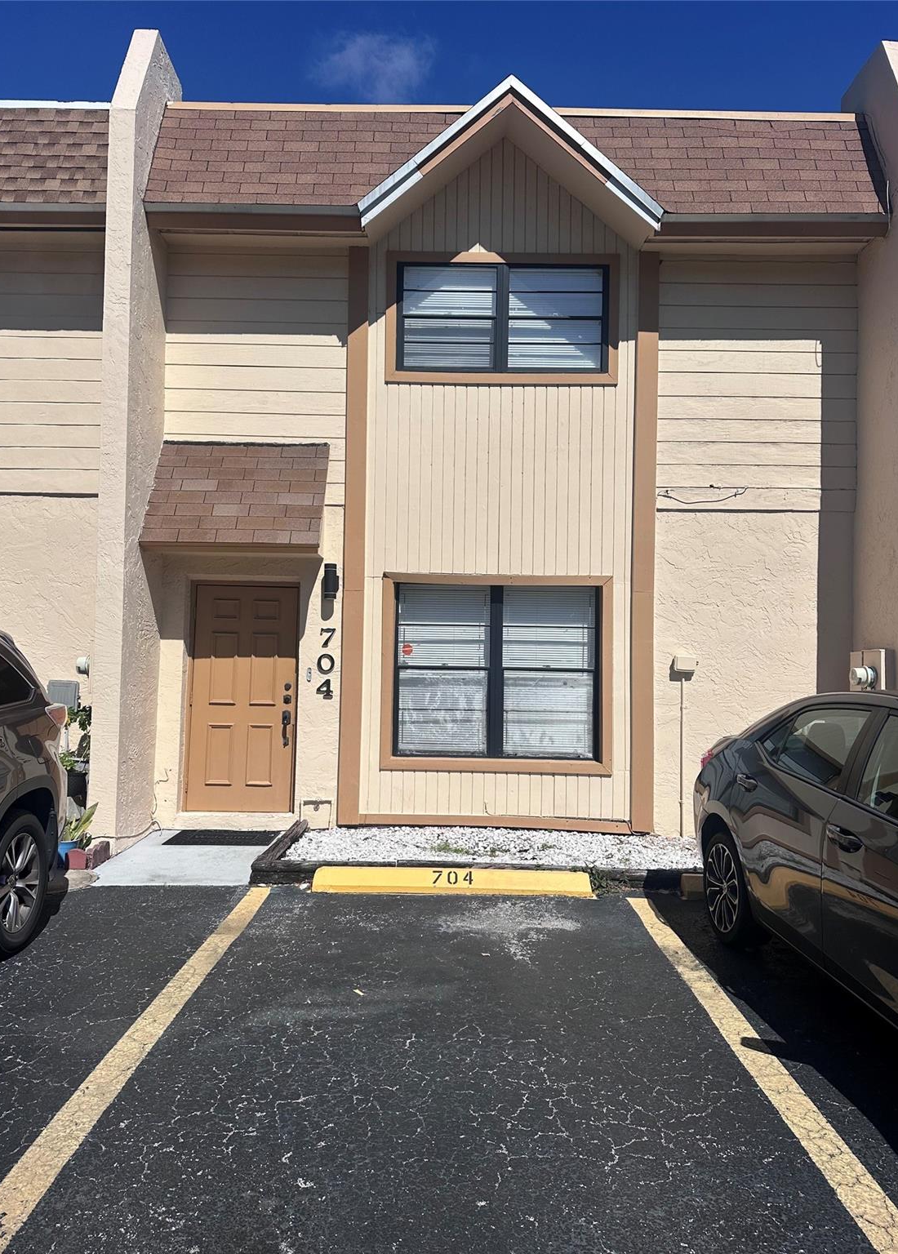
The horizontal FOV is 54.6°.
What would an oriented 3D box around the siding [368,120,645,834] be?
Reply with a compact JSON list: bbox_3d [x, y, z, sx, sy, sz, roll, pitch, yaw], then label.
[{"bbox_3d":[0.447,-1.339,7.643,2.370,6.020,0.090,1,-2,0],"label":"siding"}]

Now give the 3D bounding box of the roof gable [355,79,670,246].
[{"bbox_3d":[0.516,-3.879,7.413,2.500,1.290,0.640,1,-2,0],"label":"roof gable"}]

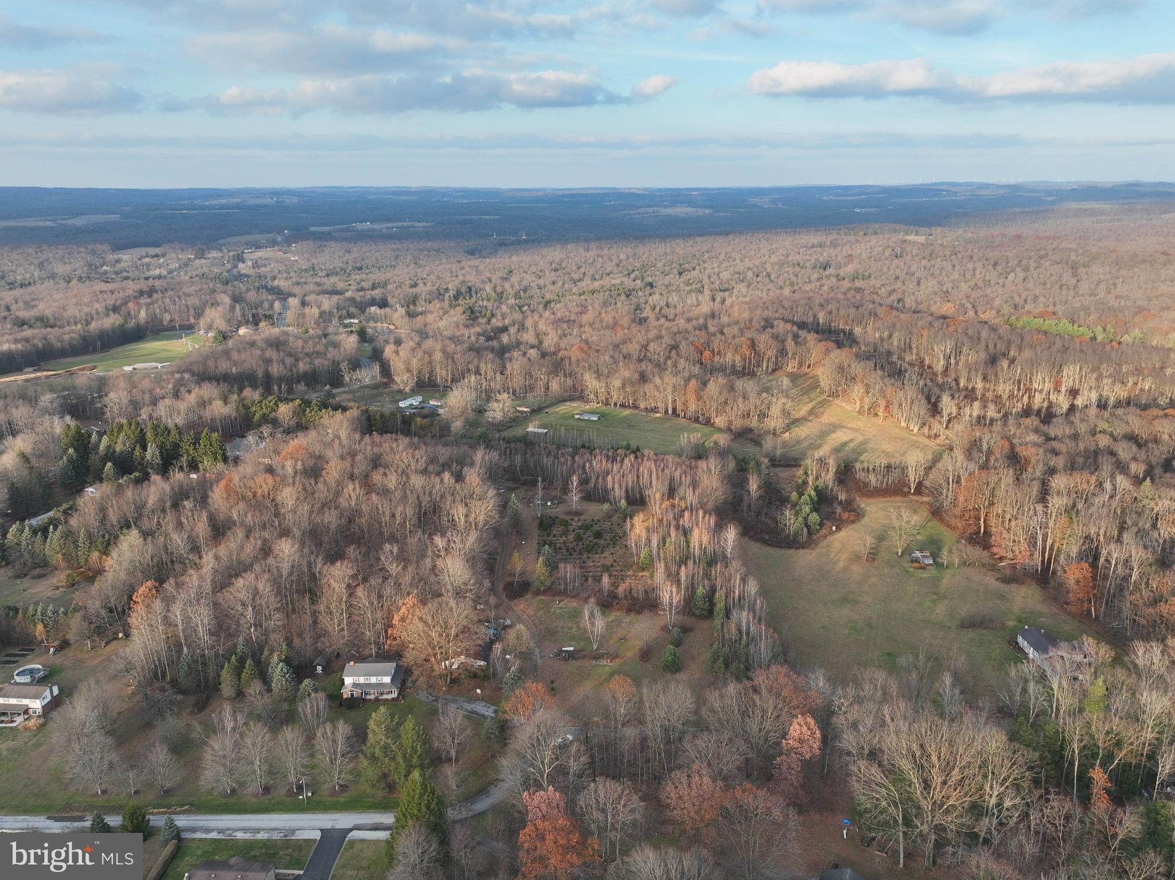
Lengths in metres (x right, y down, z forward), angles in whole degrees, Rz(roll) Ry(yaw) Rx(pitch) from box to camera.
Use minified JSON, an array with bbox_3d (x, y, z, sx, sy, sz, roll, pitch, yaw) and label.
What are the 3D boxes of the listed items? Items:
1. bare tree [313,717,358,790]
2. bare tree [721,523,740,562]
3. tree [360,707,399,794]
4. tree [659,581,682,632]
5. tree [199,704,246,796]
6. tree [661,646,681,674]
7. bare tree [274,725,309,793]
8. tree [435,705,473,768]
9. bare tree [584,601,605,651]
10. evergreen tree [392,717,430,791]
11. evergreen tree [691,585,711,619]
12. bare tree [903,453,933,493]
[{"bbox_3d":[-53.820,67.400,173.600,9.590,17.720,9.590,0,17,0],"label":"bare tree"},{"bbox_3d":[50.780,36.390,289.300,6.520,13.860,6.520,0,17,0],"label":"bare tree"},{"bbox_3d":[-44.690,65.630,174.230,8.640,20.740,8.640,0,17,0],"label":"tree"},{"bbox_3d":[23.340,46.980,229.980,6.480,15.060,6.290,0,17,0],"label":"tree"},{"bbox_3d":[-74.520,64.040,166.260,9.560,20.530,9.270,0,17,0],"label":"tree"},{"bbox_3d":[22.000,57.270,214.400,5.080,7.750,5.080,0,18,0],"label":"tree"},{"bbox_3d":[-61.760,66.510,169.840,7.860,16.940,7.860,0,18,0],"label":"bare tree"},{"bbox_3d":[-28.980,64.590,176.650,7.970,16.510,7.970,0,18,0],"label":"tree"},{"bbox_3d":[2.060,53.590,233.970,6.330,16.060,6.330,0,17,0],"label":"bare tree"},{"bbox_3d":[-37.820,66.950,175.230,8.500,17.620,8.500,0,17,0],"label":"evergreen tree"},{"bbox_3d":[35.220,49.670,252.490,6.260,10.480,6.260,0,17,0],"label":"evergreen tree"},{"bbox_3d":[135.230,13.380,332.690,12.000,17.900,11.640,0,17,0],"label":"bare tree"}]

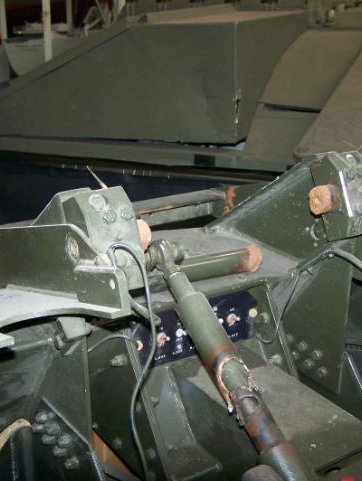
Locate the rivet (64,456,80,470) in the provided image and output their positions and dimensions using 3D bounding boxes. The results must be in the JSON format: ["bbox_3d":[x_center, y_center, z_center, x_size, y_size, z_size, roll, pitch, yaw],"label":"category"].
[{"bbox_3d":[-0.156,0.317,1.000,0.016,0.017,0.017,-12,21,-32],"label":"rivet"}]

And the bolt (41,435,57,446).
[{"bbox_3d":[-0.196,0.299,1.050,0.016,0.016,0.016,-12,21,-32],"label":"bolt"}]

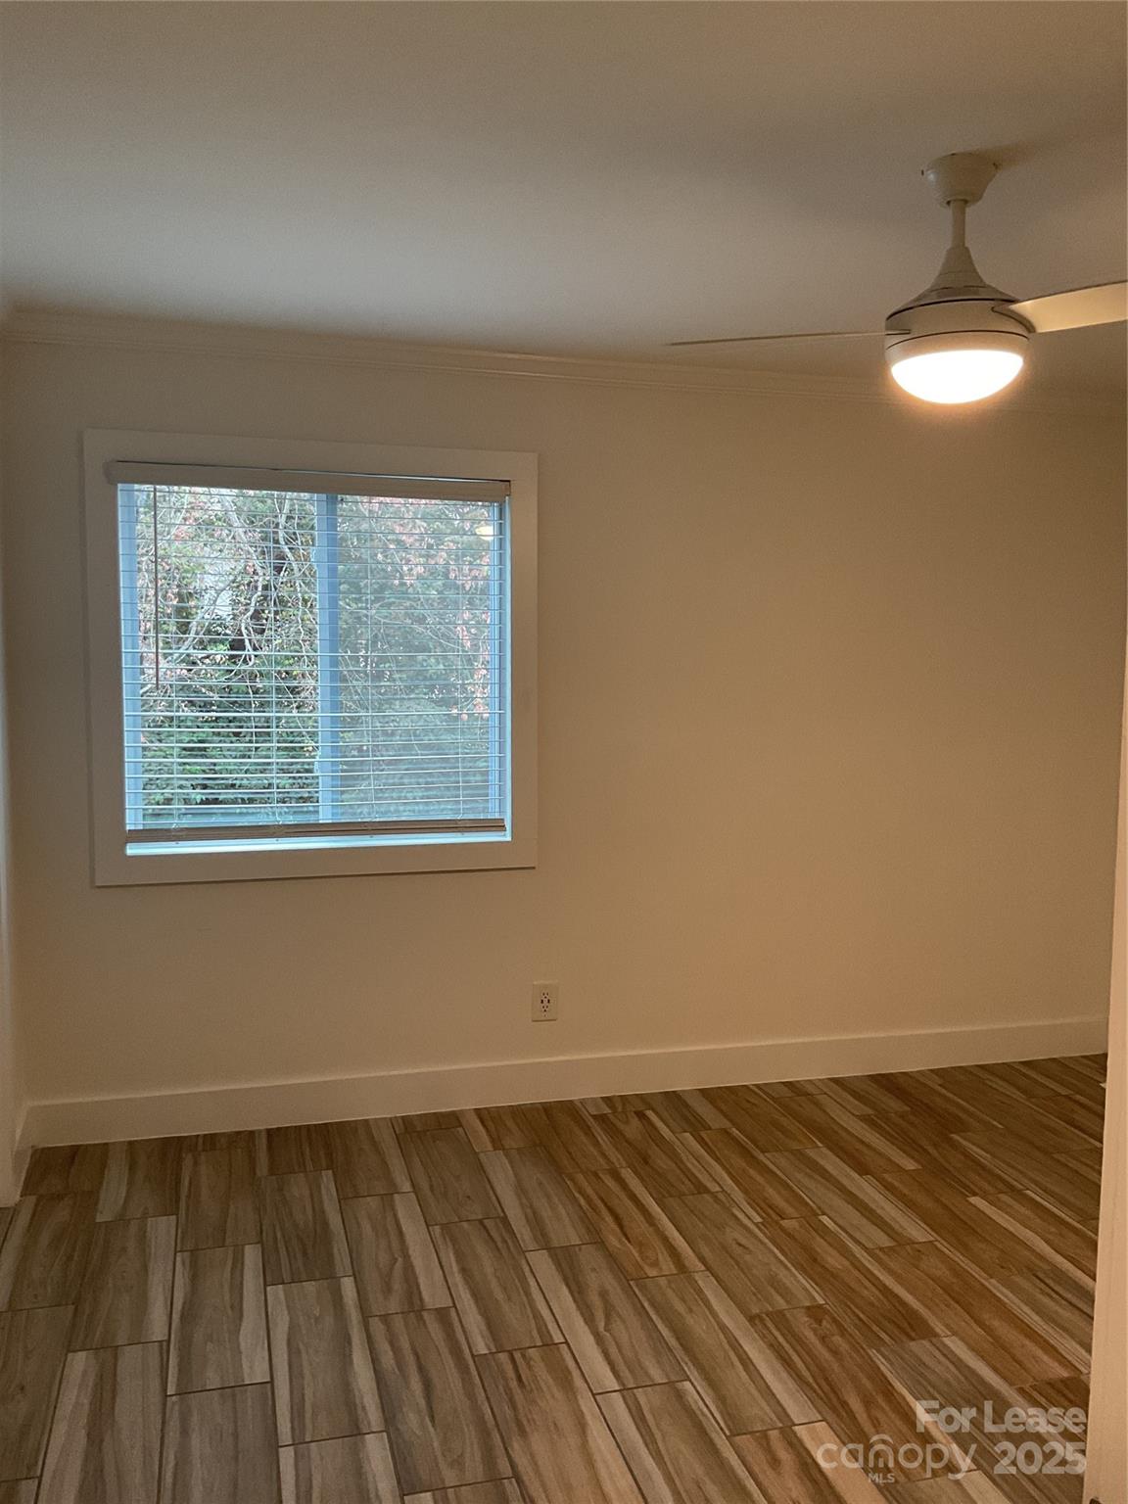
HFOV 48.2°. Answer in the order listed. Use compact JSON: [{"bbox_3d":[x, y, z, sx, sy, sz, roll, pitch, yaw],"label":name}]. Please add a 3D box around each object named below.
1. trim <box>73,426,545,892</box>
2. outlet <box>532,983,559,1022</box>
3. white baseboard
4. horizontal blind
[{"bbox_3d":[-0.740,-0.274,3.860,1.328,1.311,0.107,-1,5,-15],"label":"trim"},{"bbox_3d":[-0.061,0.816,4.103,0.083,0.123,0.009,-1,5,-15],"label":"outlet"},{"bbox_3d":[0.251,1.076,4.210,3.781,0.135,0.018,-1,5,-15],"label":"white baseboard"},{"bbox_3d":[-0.743,-0.287,3.830,1.159,1.110,0.070,-1,5,-15],"label":"horizontal blind"}]

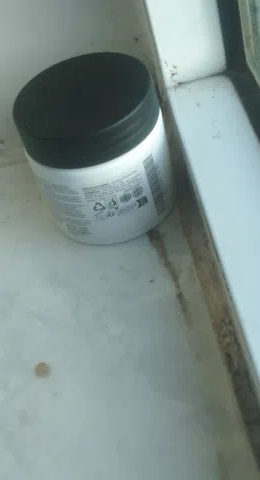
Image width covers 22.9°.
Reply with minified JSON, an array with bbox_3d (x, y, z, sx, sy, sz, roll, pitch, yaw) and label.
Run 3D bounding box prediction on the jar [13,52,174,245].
[{"bbox_3d":[-0.014,-0.043,0.305,0.065,0.065,0.065,-9,46,10],"label":"jar"}]

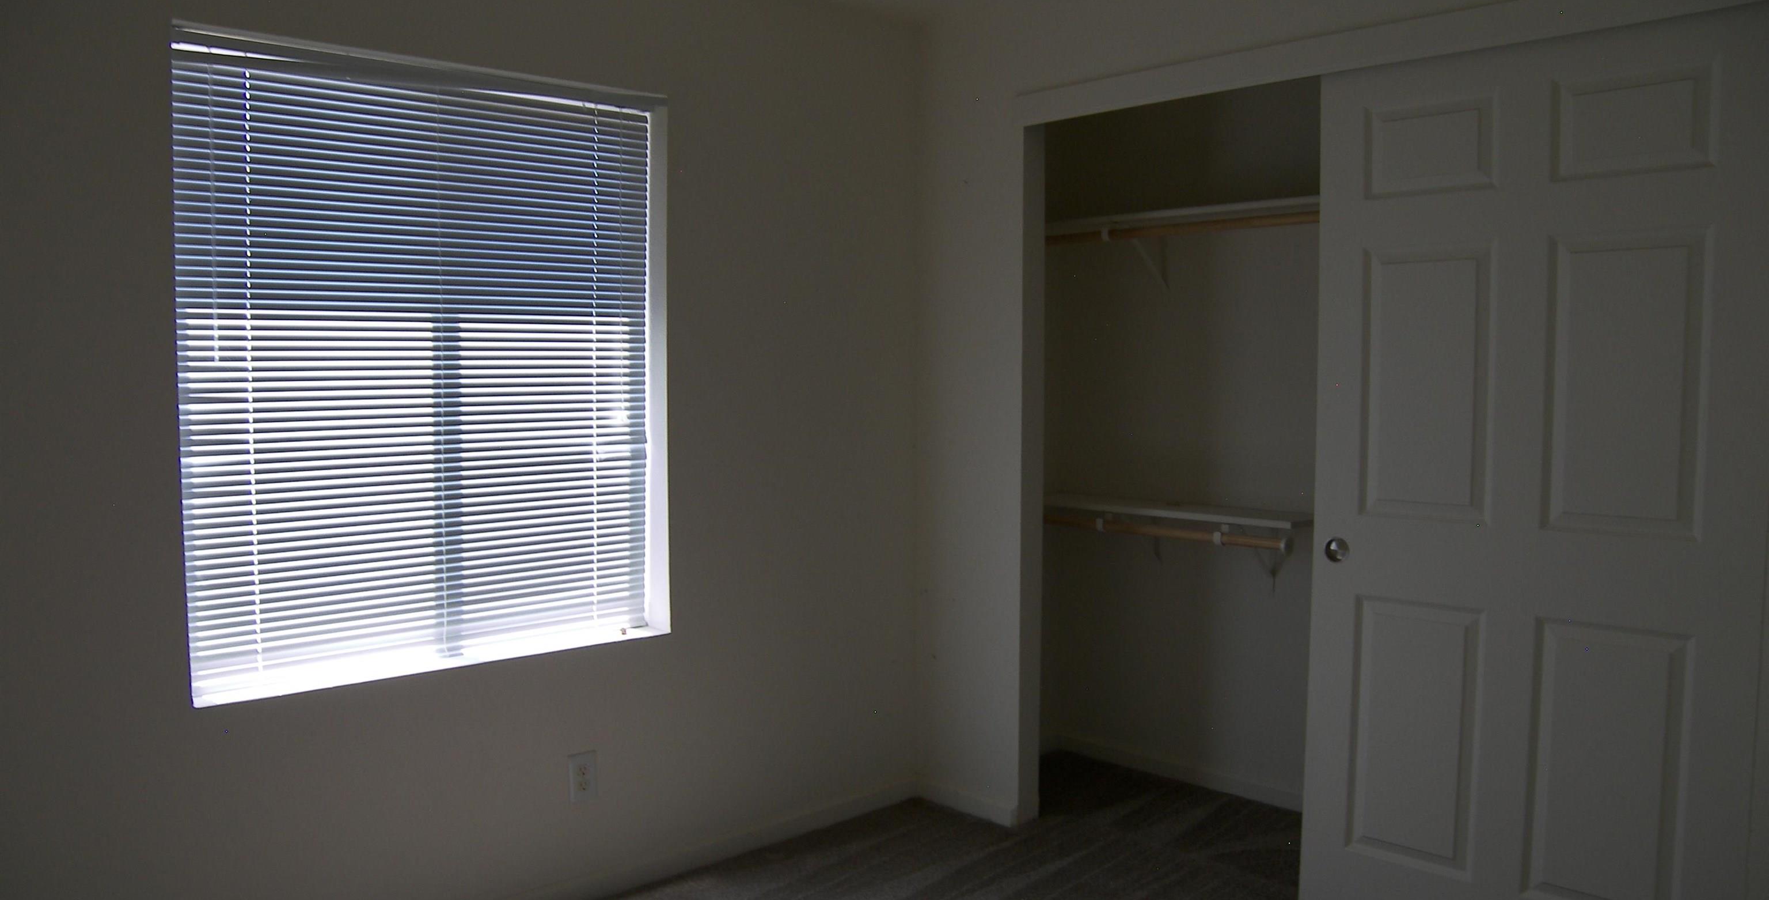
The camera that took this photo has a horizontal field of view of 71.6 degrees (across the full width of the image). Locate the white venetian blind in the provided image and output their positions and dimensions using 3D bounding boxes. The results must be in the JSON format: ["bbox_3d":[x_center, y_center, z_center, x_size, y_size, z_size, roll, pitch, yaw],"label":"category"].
[{"bbox_3d":[-0.975,-0.181,2.771,1.107,1.338,0.100,-3,5,-44],"label":"white venetian blind"}]

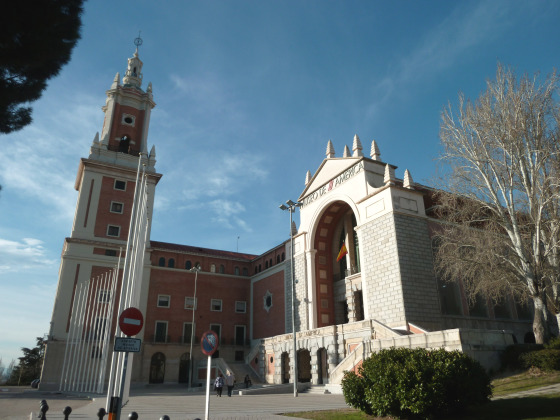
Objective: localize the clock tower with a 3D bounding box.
[{"bbox_3d":[-30.327,-4.518,75.072,13.123,68.841,13.123,11,-25,-26],"label":"clock tower"}]

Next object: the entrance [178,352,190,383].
[{"bbox_3d":[-15.152,25.267,64.737,1.999,4.605,0.800,11,-25,-26],"label":"entrance"}]

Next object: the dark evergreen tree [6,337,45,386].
[{"bbox_3d":[-49.229,30.249,81.892,8.000,10.000,8.000,-1,-22,0],"label":"dark evergreen tree"}]

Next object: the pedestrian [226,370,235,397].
[{"bbox_3d":[-3.782,13.422,31.129,0.520,1.740,0.350,-1,-22,0],"label":"pedestrian"}]

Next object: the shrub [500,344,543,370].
[{"bbox_3d":[14.619,9.107,24.814,2.400,1.700,2.000,-1,-22,0],"label":"shrub"}]

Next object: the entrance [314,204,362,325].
[{"bbox_3d":[8.059,7.196,51.550,3.200,16.478,11.204,11,-25,-26],"label":"entrance"}]

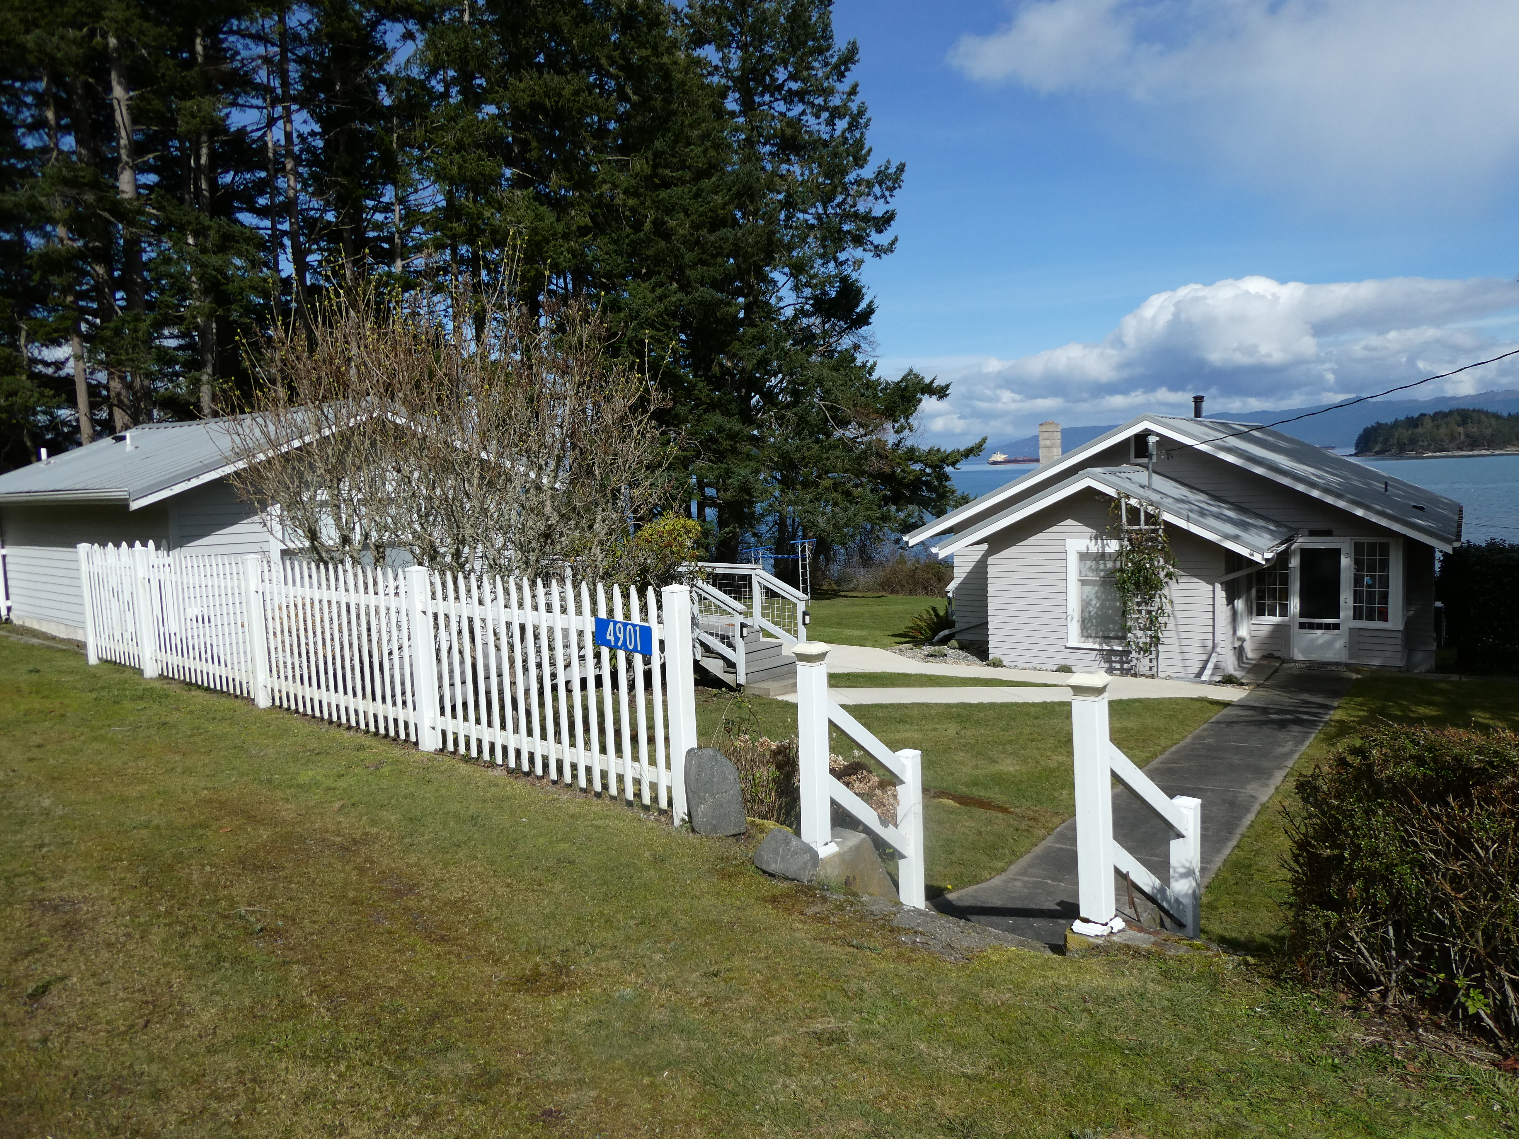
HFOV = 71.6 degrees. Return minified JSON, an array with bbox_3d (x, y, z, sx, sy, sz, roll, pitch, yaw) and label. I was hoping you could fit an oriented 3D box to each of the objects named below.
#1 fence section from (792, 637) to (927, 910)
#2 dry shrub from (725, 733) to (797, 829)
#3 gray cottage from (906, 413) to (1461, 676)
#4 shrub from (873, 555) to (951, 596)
[{"bbox_3d":[0.527,1.071,5.255,0.140,1.538,0.950,3,7,41],"label":"fence section"},{"bbox_3d":[0.056,1.216,5.850,0.500,0.580,0.480,-2,6,0],"label":"dry shrub"},{"bbox_3d":[9.712,-1.105,23.133,9.400,4.400,15.400,2,7,34],"label":"gray cottage"},{"bbox_3d":[4.814,0.198,32.000,2.700,1.300,1.800,-2,6,0],"label":"shrub"}]

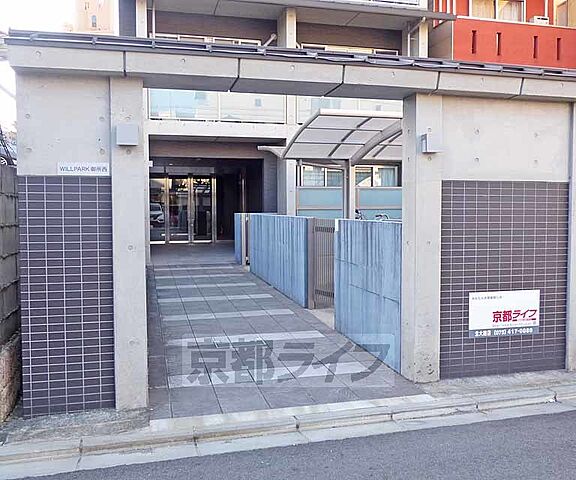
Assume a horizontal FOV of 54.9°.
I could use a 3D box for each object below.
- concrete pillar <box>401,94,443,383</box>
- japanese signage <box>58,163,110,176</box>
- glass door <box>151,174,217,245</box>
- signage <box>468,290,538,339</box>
[{"bbox_3d":[0.987,-0.001,4.064,0.202,2.062,0.200,-1,3,-14],"label":"concrete pillar"},{"bbox_3d":[-1.245,-0.432,3.393,0.300,0.077,0.015,-1,3,-14],"label":"japanese signage"},{"bbox_3d":[-3.224,-0.932,16.710,2.100,2.100,0.100,-1,3,-14],"label":"glass door"},{"bbox_3d":[1.624,0.552,4.142,0.601,0.335,0.020,-1,3,-14],"label":"signage"}]

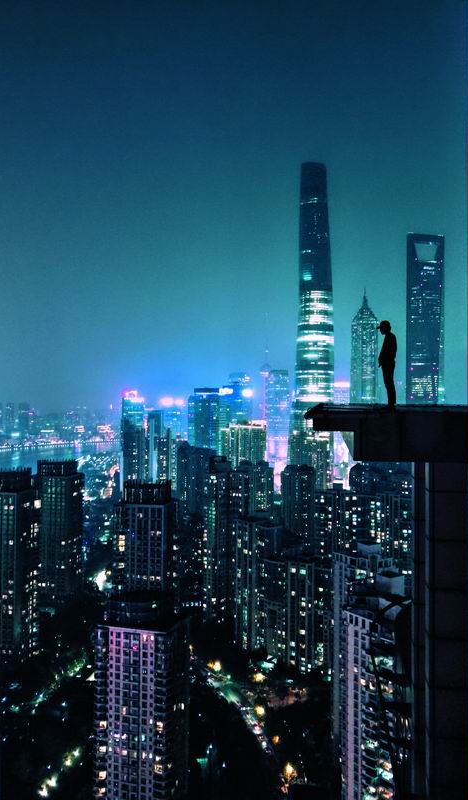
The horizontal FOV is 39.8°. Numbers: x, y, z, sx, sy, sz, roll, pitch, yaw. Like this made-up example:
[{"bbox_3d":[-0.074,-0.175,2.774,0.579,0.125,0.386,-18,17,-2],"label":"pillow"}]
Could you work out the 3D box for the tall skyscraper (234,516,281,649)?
[{"bbox_3d":[17.230,129.500,455.000,28.000,95.000,21.000,0,0,20],"label":"tall skyscraper"}]

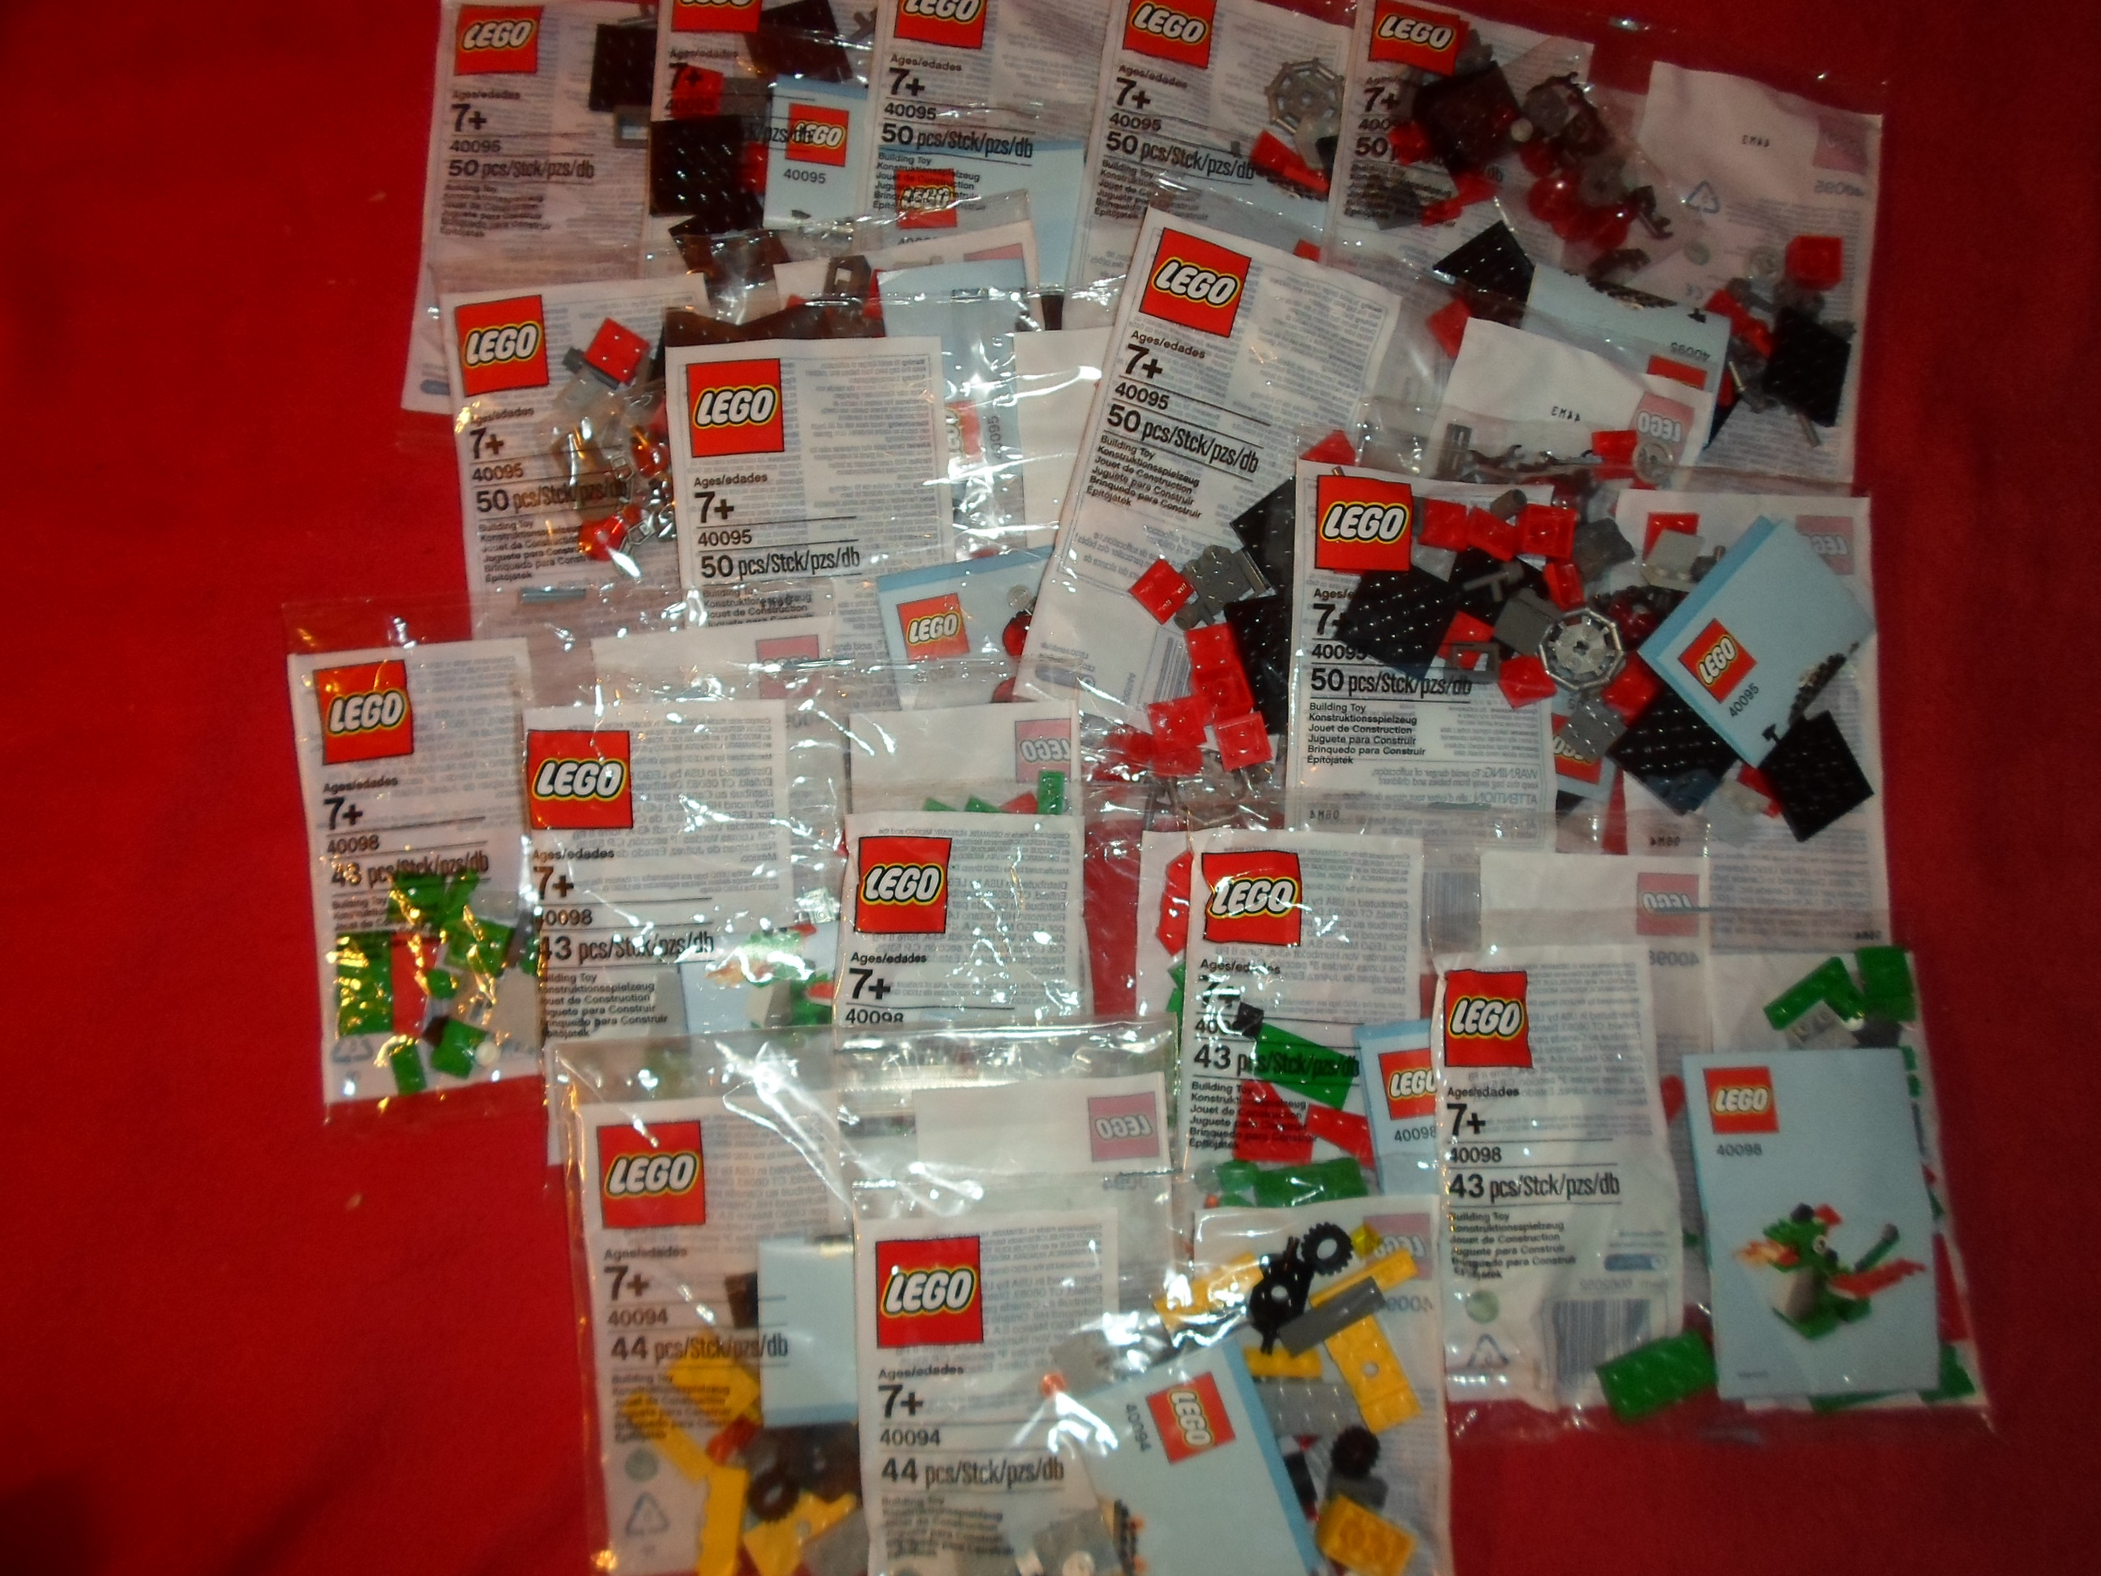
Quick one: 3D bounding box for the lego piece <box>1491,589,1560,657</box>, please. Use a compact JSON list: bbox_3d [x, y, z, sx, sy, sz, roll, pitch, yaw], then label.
[{"bbox_3d":[0.157,-0.054,0.501,0.016,0.011,0.017,26,81,4],"label":"lego piece"}]

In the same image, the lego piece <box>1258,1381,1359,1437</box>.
[{"bbox_3d":[0.078,0.187,0.457,0.032,0.005,0.016,0,80,0],"label":"lego piece"}]

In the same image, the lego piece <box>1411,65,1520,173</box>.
[{"bbox_3d":[0.149,-0.235,0.534,0.032,0.005,0.032,-19,80,-4],"label":"lego piece"}]

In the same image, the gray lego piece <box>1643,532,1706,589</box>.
[{"bbox_3d":[0.204,-0.074,0.500,0.016,0.016,0.011,24,38,6],"label":"gray lego piece"}]

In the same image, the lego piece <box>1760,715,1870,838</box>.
[{"bbox_3d":[0.254,-0.003,0.507,0.032,0.005,0.032,-33,93,-10],"label":"lego piece"}]

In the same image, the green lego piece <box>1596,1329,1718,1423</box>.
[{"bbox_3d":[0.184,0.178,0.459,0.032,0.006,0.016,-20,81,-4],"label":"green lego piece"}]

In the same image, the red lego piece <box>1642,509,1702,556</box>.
[{"bbox_3d":[0.204,-0.082,0.499,0.016,0.005,0.016,11,80,2],"label":"red lego piece"}]

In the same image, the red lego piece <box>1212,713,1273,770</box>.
[{"bbox_3d":[0.063,-0.014,0.497,0.016,0.005,0.016,-15,79,2],"label":"red lego piece"}]

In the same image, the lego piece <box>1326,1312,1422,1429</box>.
[{"bbox_3d":[0.097,0.177,0.459,0.016,0.005,0.032,-29,82,-5],"label":"lego piece"}]

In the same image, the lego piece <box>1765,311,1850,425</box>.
[{"bbox_3d":[0.264,-0.147,0.532,0.032,0.005,0.032,17,78,-15],"label":"lego piece"}]

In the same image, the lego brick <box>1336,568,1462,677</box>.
[{"bbox_3d":[0.114,-0.056,0.497,0.032,0.005,0.032,26,87,0],"label":"lego brick"}]

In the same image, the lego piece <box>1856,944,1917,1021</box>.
[{"bbox_3d":[0.270,0.063,0.490,0.016,0.006,0.024,-3,80,-1],"label":"lego piece"}]

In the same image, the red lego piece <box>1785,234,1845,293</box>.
[{"bbox_3d":[0.271,-0.186,0.538,0.016,0.011,0.016,2,79,0],"label":"red lego piece"}]

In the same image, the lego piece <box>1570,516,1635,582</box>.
[{"bbox_3d":[0.184,-0.079,0.505,0.017,0.009,0.016,-27,82,-5],"label":"lego piece"}]

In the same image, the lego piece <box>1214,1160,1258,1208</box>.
[{"bbox_3d":[0.058,0.122,0.468,0.014,0.009,0.013,1,79,0],"label":"lego piece"}]

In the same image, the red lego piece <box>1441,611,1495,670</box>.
[{"bbox_3d":[0.136,-0.048,0.499,0.015,0.006,0.016,25,89,-8],"label":"red lego piece"}]

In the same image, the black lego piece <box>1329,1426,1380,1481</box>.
[{"bbox_3d":[0.089,0.195,0.445,0.015,0.006,0.015,0,80,-1],"label":"black lego piece"}]

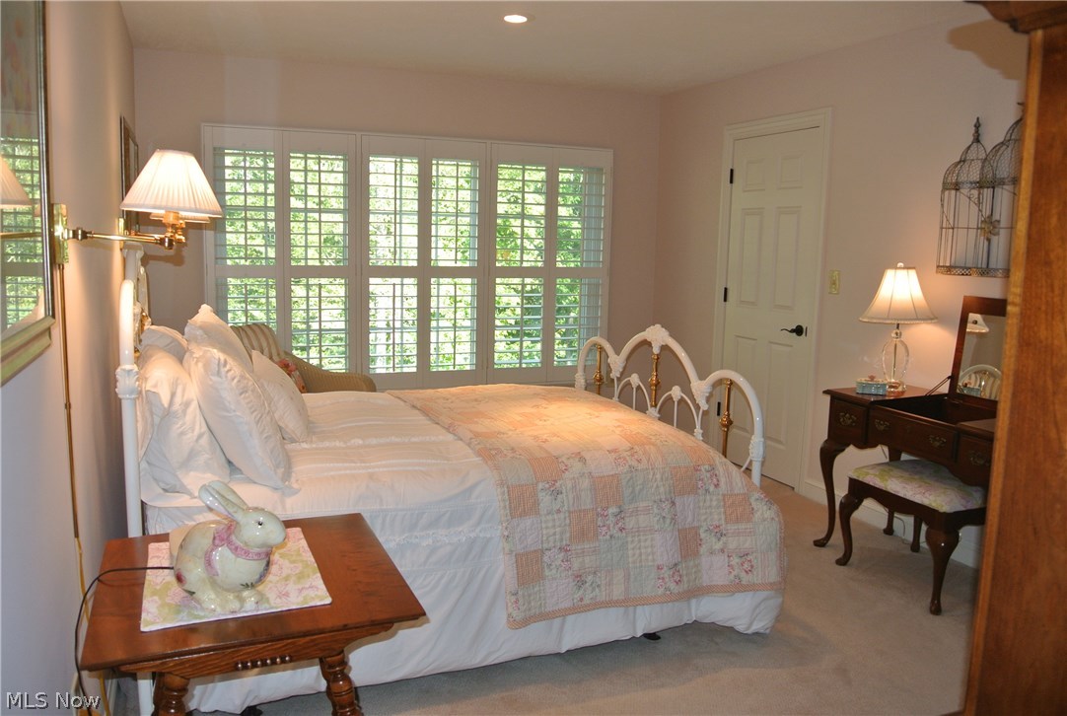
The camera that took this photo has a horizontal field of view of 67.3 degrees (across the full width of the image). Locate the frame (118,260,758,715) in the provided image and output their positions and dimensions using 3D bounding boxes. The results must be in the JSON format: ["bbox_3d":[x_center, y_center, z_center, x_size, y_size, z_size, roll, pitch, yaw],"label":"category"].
[{"bbox_3d":[-0.413,0.236,3.284,2.220,1.360,1.580,-3,10,-23],"label":"frame"}]

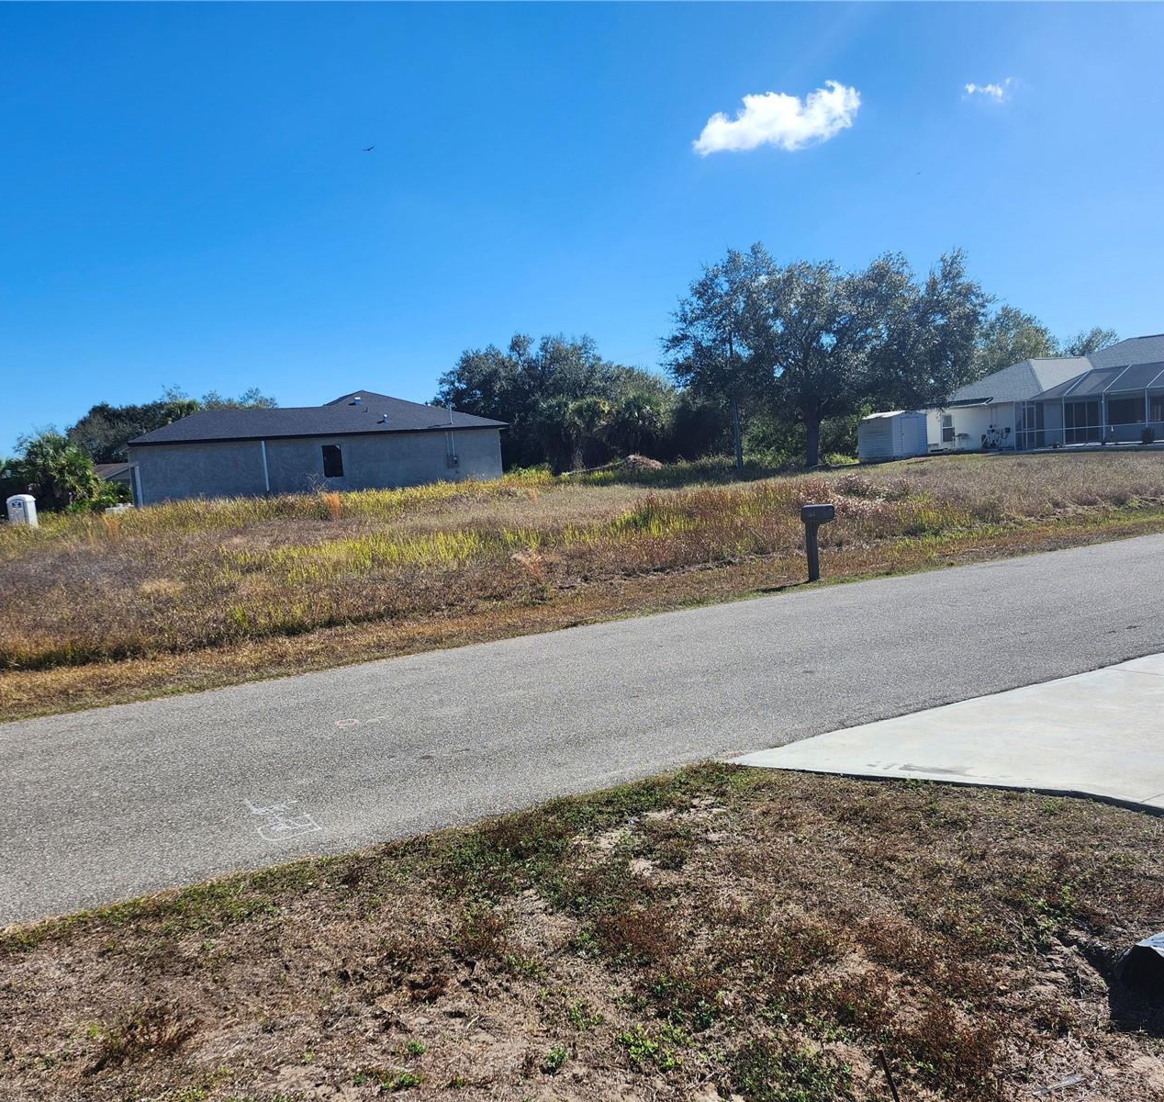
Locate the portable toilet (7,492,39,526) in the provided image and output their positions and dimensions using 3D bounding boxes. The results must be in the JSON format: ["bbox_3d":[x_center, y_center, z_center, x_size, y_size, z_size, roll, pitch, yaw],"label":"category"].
[{"bbox_3d":[-34.703,-2.289,60.609,1.170,2.310,1.200,-5,5,-6],"label":"portable toilet"}]

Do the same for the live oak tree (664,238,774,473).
[{"bbox_3d":[6.877,-9.221,46.479,5.700,11.000,5.700,-4,5,0],"label":"live oak tree"}]

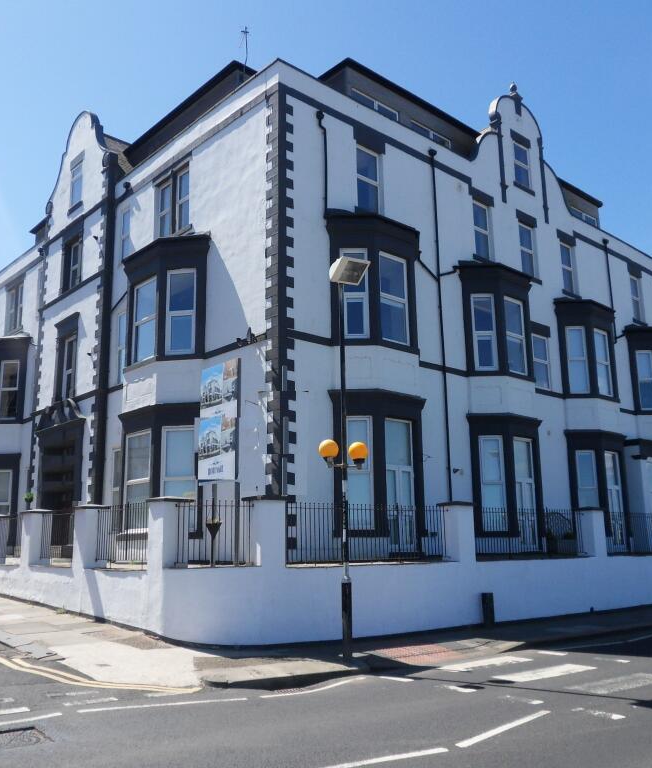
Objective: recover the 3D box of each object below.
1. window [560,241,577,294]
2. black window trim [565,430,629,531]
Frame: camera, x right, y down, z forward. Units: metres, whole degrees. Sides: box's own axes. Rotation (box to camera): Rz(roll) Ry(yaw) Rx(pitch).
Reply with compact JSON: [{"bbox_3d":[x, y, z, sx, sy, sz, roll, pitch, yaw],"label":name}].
[{"bbox_3d":[8.919,-4.299,26.295,0.758,1.887,0.150,10,-17,-40],"label":"window"},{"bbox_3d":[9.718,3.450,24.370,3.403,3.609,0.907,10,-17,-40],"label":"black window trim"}]

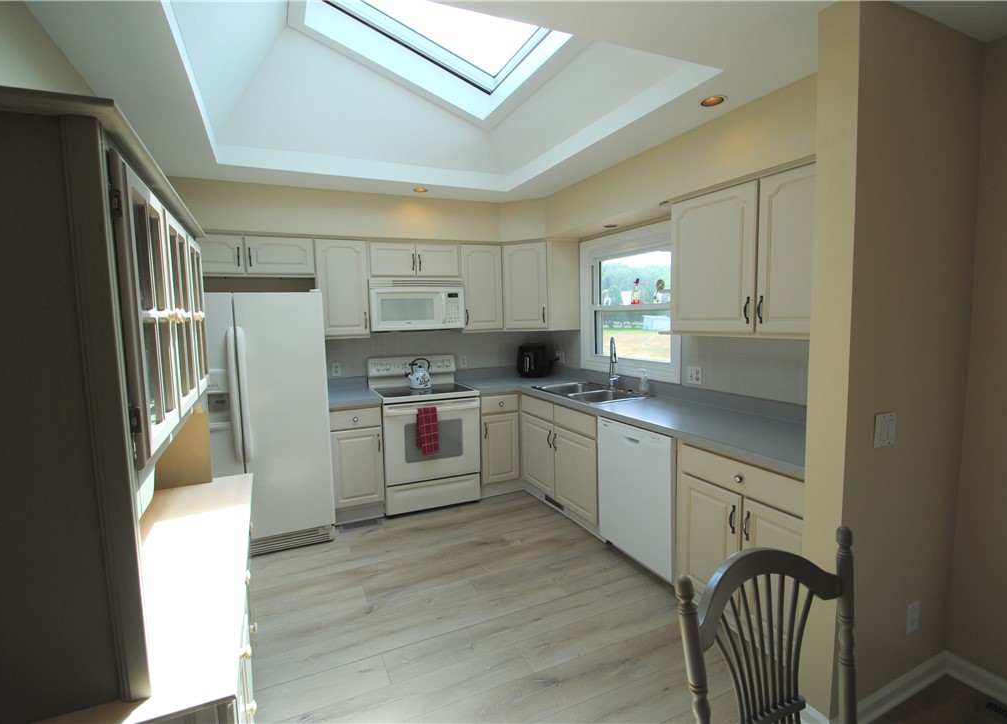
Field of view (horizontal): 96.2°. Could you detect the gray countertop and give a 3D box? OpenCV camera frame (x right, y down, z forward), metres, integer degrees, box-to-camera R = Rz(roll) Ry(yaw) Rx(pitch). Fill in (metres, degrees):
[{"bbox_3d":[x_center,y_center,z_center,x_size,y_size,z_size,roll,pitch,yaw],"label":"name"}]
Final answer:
[{"bbox_3d":[0.086,0.270,2.790,2.150,0.138,3.013,-3,5,-23],"label":"gray countertop"}]

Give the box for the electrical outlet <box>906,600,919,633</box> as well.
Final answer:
[{"bbox_3d":[1.551,0.965,1.704,0.075,0.117,0.010,-4,6,-24],"label":"electrical outlet"}]

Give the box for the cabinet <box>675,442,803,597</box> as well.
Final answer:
[{"bbox_3d":[1.305,0.777,2.099,0.630,0.780,0.710,-4,6,-24],"label":"cabinet"}]

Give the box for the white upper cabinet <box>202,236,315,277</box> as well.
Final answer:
[{"bbox_3d":[-1.882,-0.756,3.307,0.910,0.300,0.335,-4,6,-24],"label":"white upper cabinet"}]

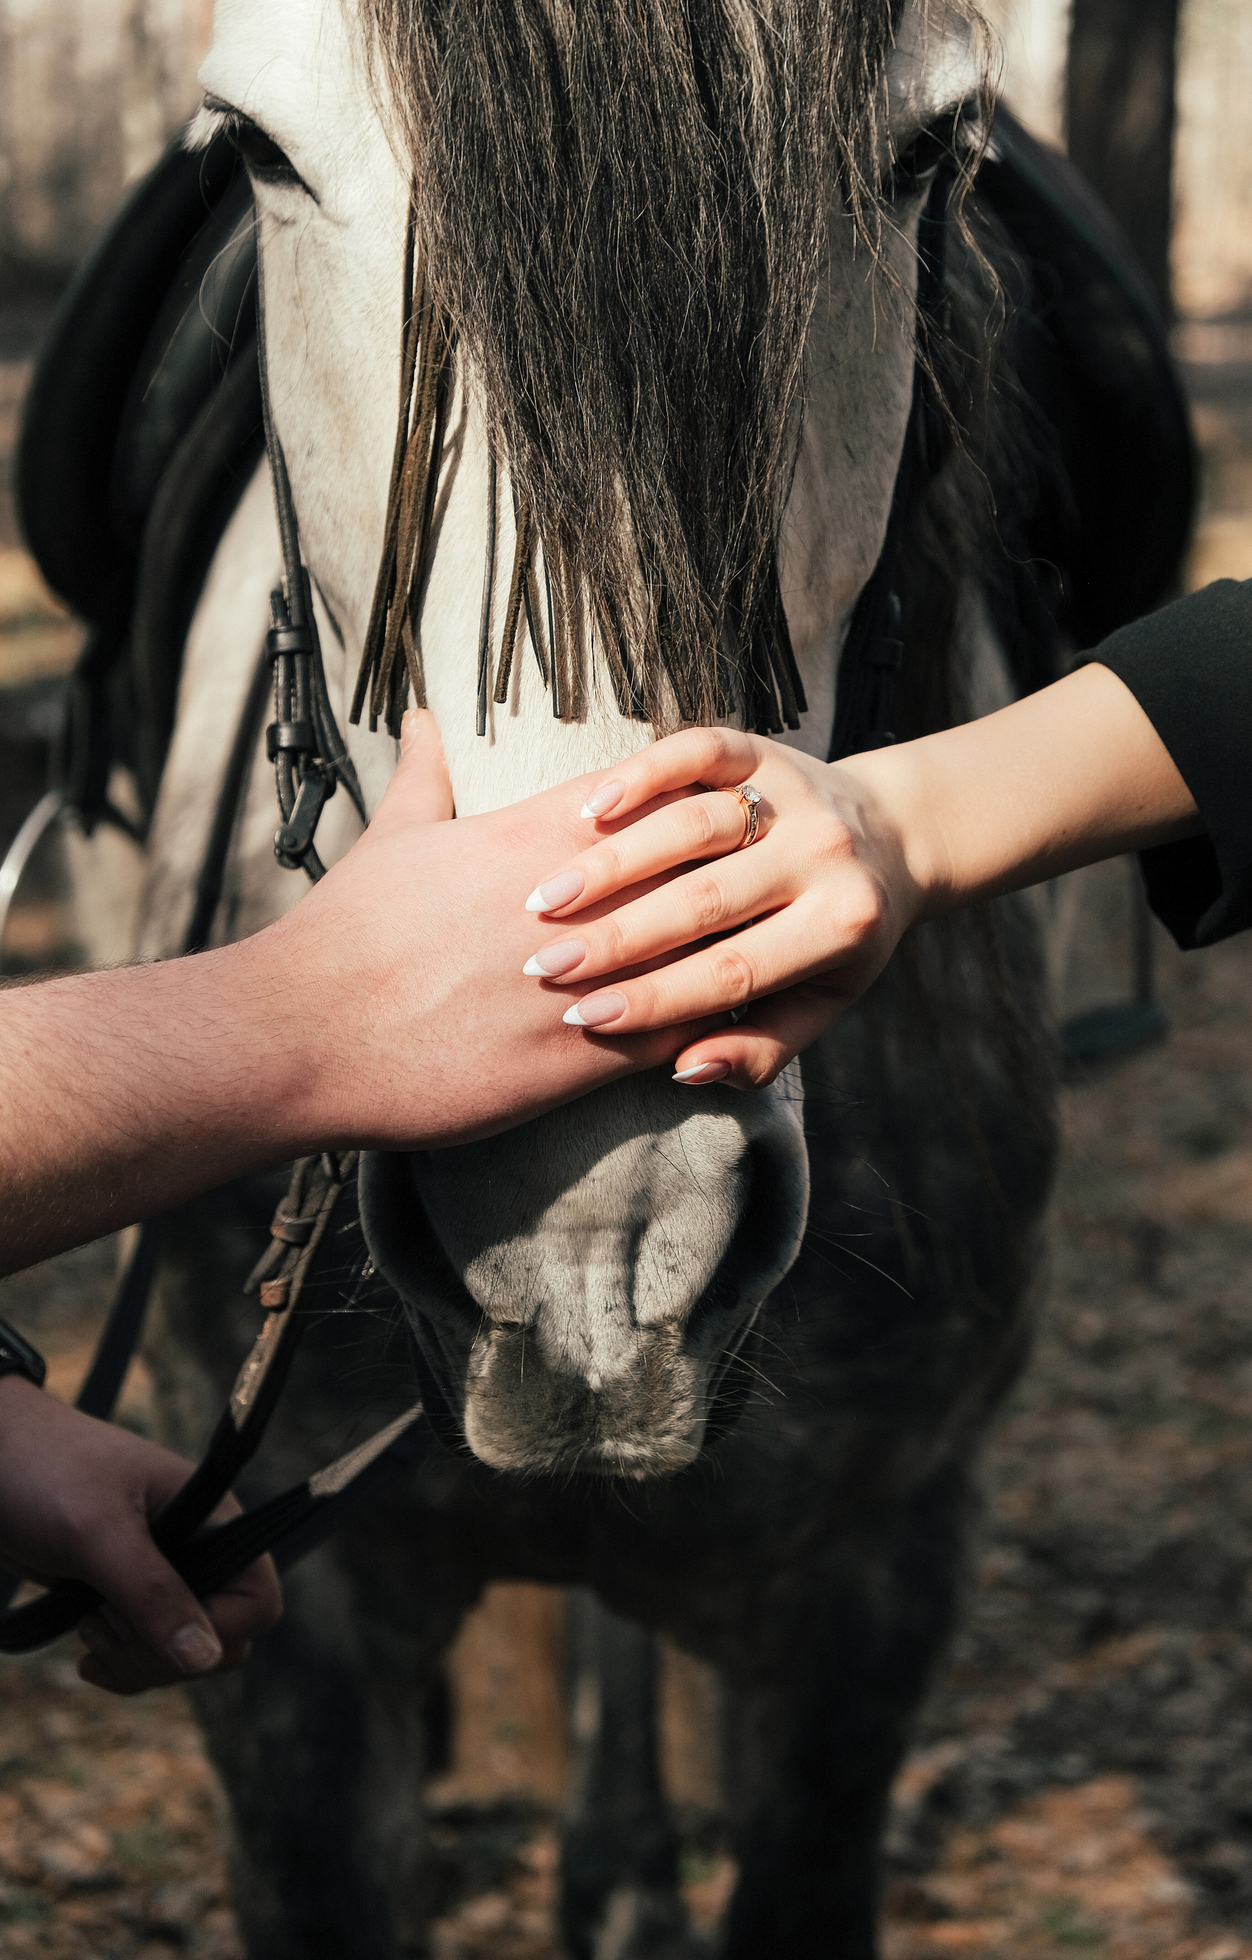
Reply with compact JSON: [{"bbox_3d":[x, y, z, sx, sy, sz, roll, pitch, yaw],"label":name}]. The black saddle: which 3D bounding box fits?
[{"bbox_3d":[-0.011,-0.295,2.320,0.580,0.420,0.500,0,12,0],"label":"black saddle"}]

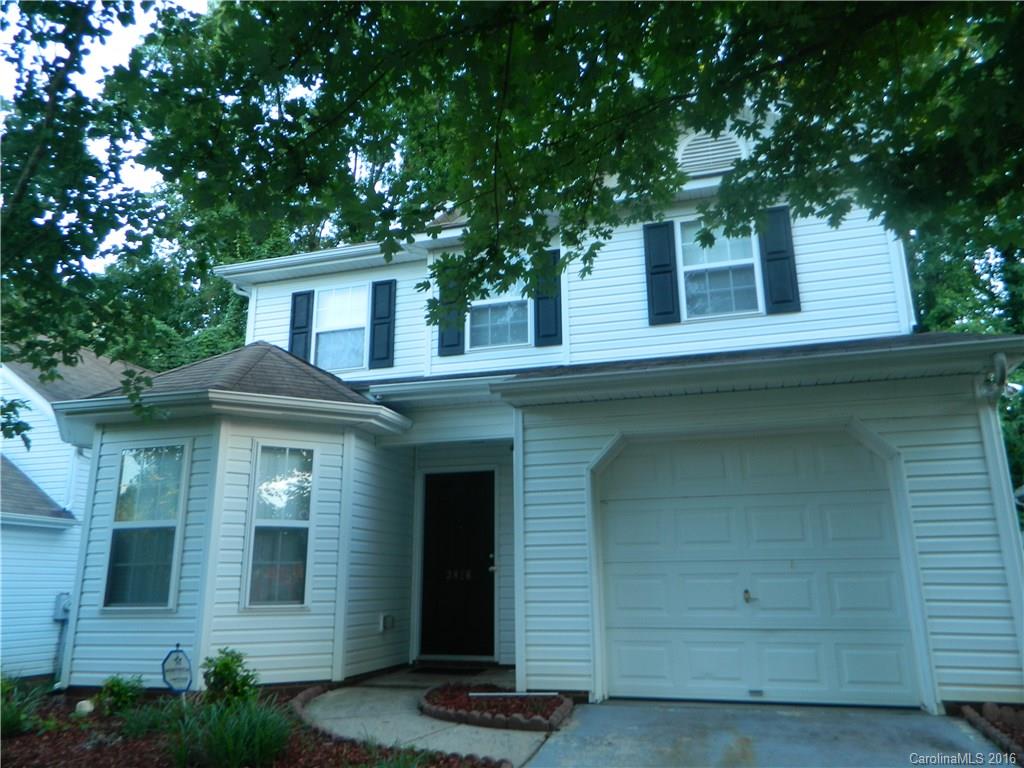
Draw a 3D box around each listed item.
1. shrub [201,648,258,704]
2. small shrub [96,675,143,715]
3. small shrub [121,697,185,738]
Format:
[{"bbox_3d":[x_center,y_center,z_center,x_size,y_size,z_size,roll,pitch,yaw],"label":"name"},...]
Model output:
[{"bbox_3d":[-2.304,2.393,6.030,0.460,0.440,0.440,4,-15,-19],"label":"shrub"},{"bbox_3d":[-3.184,2.532,6.030,0.380,0.310,0.360,6,-16,-26],"label":"small shrub"},{"bbox_3d":[-2.698,2.495,5.550,0.460,0.280,0.420,6,-16,-24],"label":"small shrub"}]

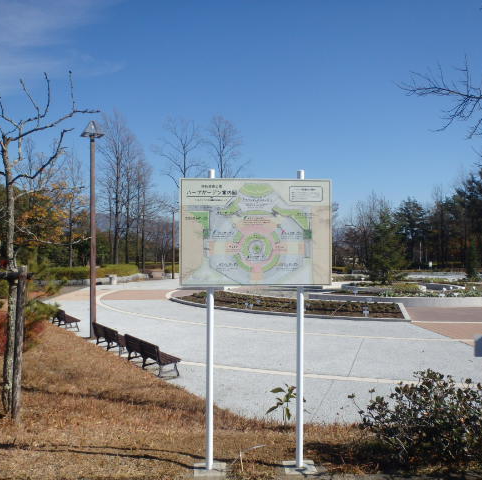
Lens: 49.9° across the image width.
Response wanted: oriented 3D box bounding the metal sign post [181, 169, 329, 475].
[{"bbox_3d":[0.116,0.610,4.048,1.170,2.330,0.100,0,-1,-4],"label":"metal sign post"}]

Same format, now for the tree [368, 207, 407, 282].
[{"bbox_3d":[10.258,0.401,36.566,2.750,5.474,2.750,0,-1,0],"label":"tree"}]

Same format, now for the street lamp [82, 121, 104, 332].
[{"bbox_3d":[-4.717,-0.354,16.584,0.700,6.957,0.700,0,-1,0],"label":"street lamp"}]

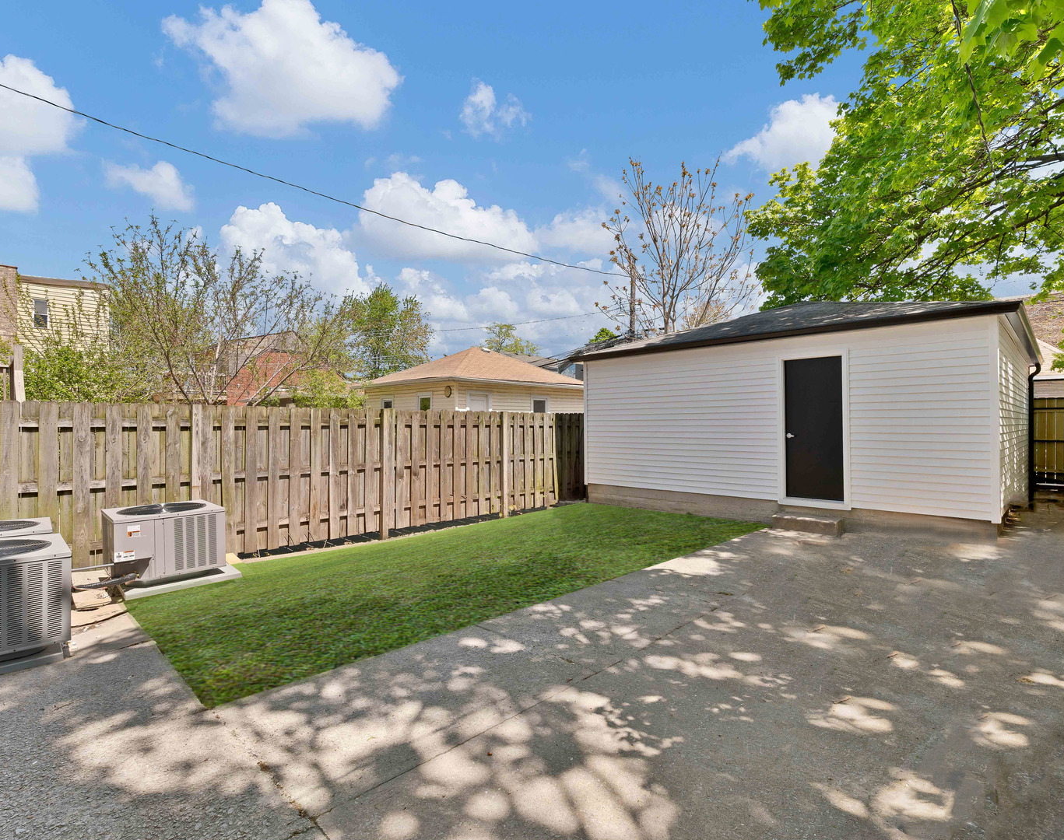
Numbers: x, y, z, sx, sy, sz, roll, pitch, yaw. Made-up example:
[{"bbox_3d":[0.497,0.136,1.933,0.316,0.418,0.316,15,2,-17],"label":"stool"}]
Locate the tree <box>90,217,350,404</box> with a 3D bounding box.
[{"bbox_3d":[-5.344,-0.926,9.000,4.000,5.090,3.700,0,-1,-31],"label":"tree"}]

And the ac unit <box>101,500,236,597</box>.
[{"bbox_3d":[-3.690,1.235,5.310,0.910,0.630,0.920,-1,-1,45],"label":"ac unit"}]

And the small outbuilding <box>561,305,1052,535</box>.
[{"bbox_3d":[5.550,-0.401,10.580,6.500,3.900,7.000,-1,-1,45],"label":"small outbuilding"}]

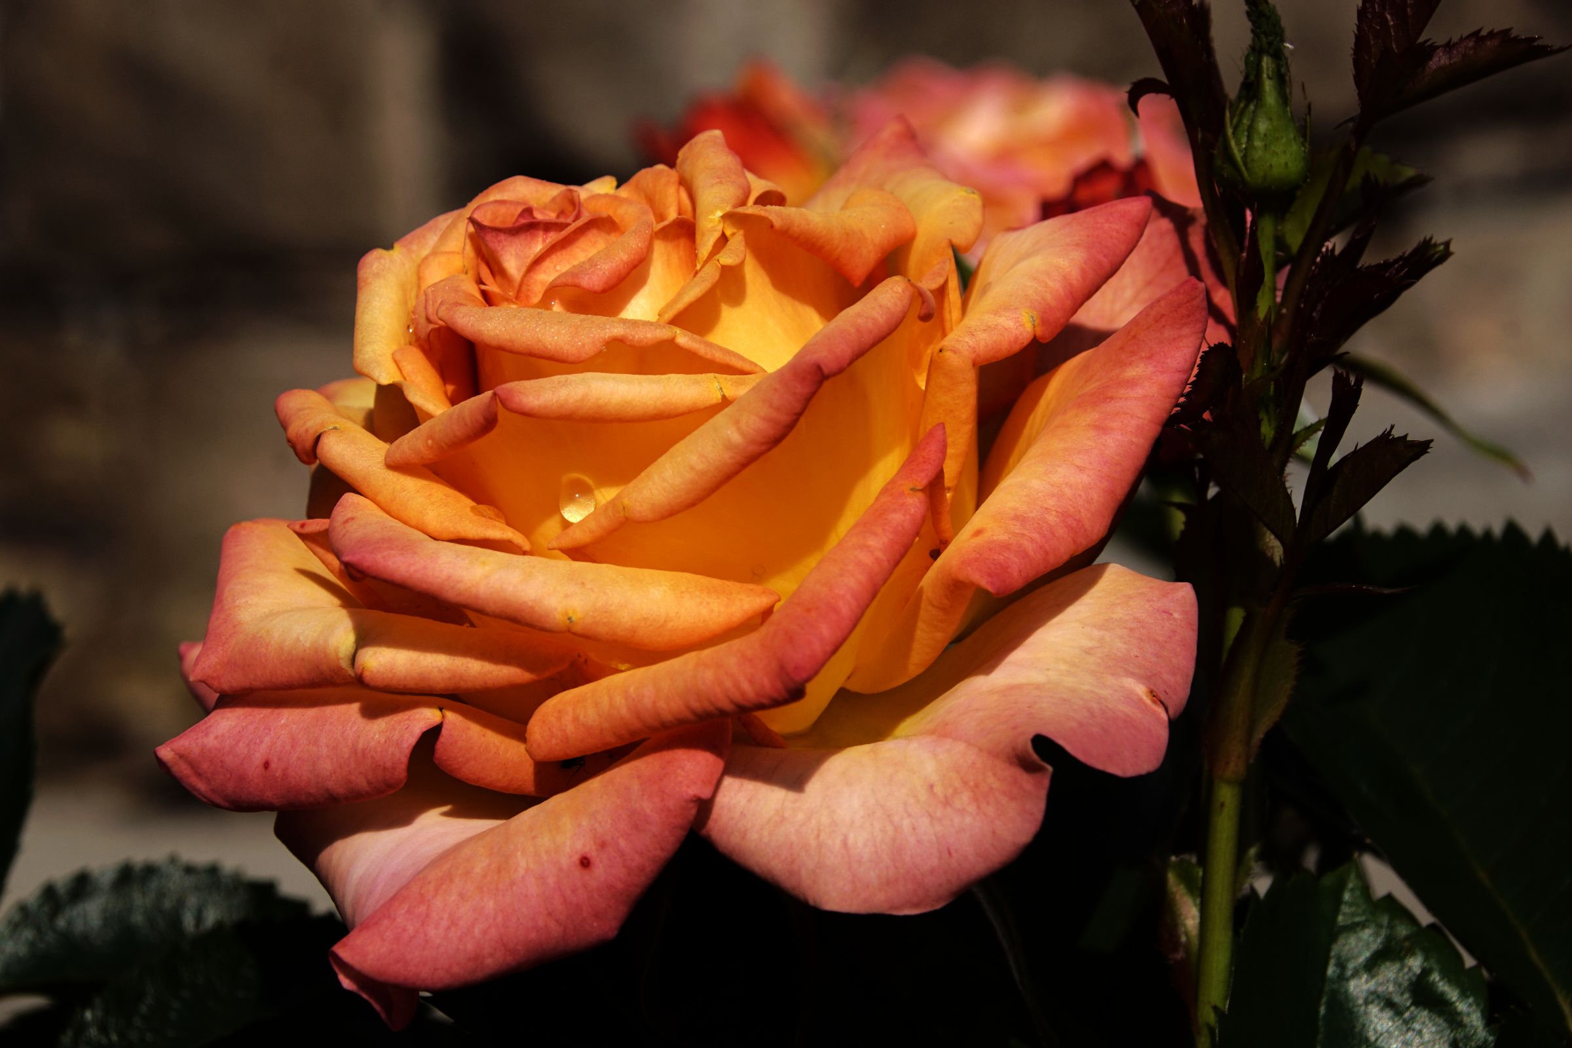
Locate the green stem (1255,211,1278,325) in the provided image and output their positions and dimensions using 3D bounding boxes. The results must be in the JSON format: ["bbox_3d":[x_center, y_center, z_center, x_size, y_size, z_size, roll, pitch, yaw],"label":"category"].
[{"bbox_3d":[0.051,-0.027,0.625,0.003,0.012,0.002,0,12,0],"label":"green stem"}]

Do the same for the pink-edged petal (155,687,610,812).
[{"bbox_3d":[-0.041,0.023,0.594,0.043,0.008,0.018,3,12,15],"label":"pink-edged petal"}]

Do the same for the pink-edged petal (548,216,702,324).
[{"bbox_3d":[-0.017,-0.026,0.611,0.013,0.009,0.010,-3,12,-15],"label":"pink-edged petal"}]

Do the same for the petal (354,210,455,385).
[{"bbox_3d":[-0.040,-0.023,0.625,0.008,0.018,0.007,-12,17,-44],"label":"petal"}]

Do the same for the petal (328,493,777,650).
[{"bbox_3d":[-0.023,0.005,0.586,0.043,0.013,0.014,2,12,10],"label":"petal"}]

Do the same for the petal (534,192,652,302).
[{"bbox_3d":[-0.020,-0.028,0.614,0.010,0.010,0.010,-3,12,-15],"label":"petal"}]

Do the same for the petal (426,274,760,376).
[{"bbox_3d":[-0.020,-0.020,0.604,0.033,0.009,0.012,1,12,5],"label":"petal"}]

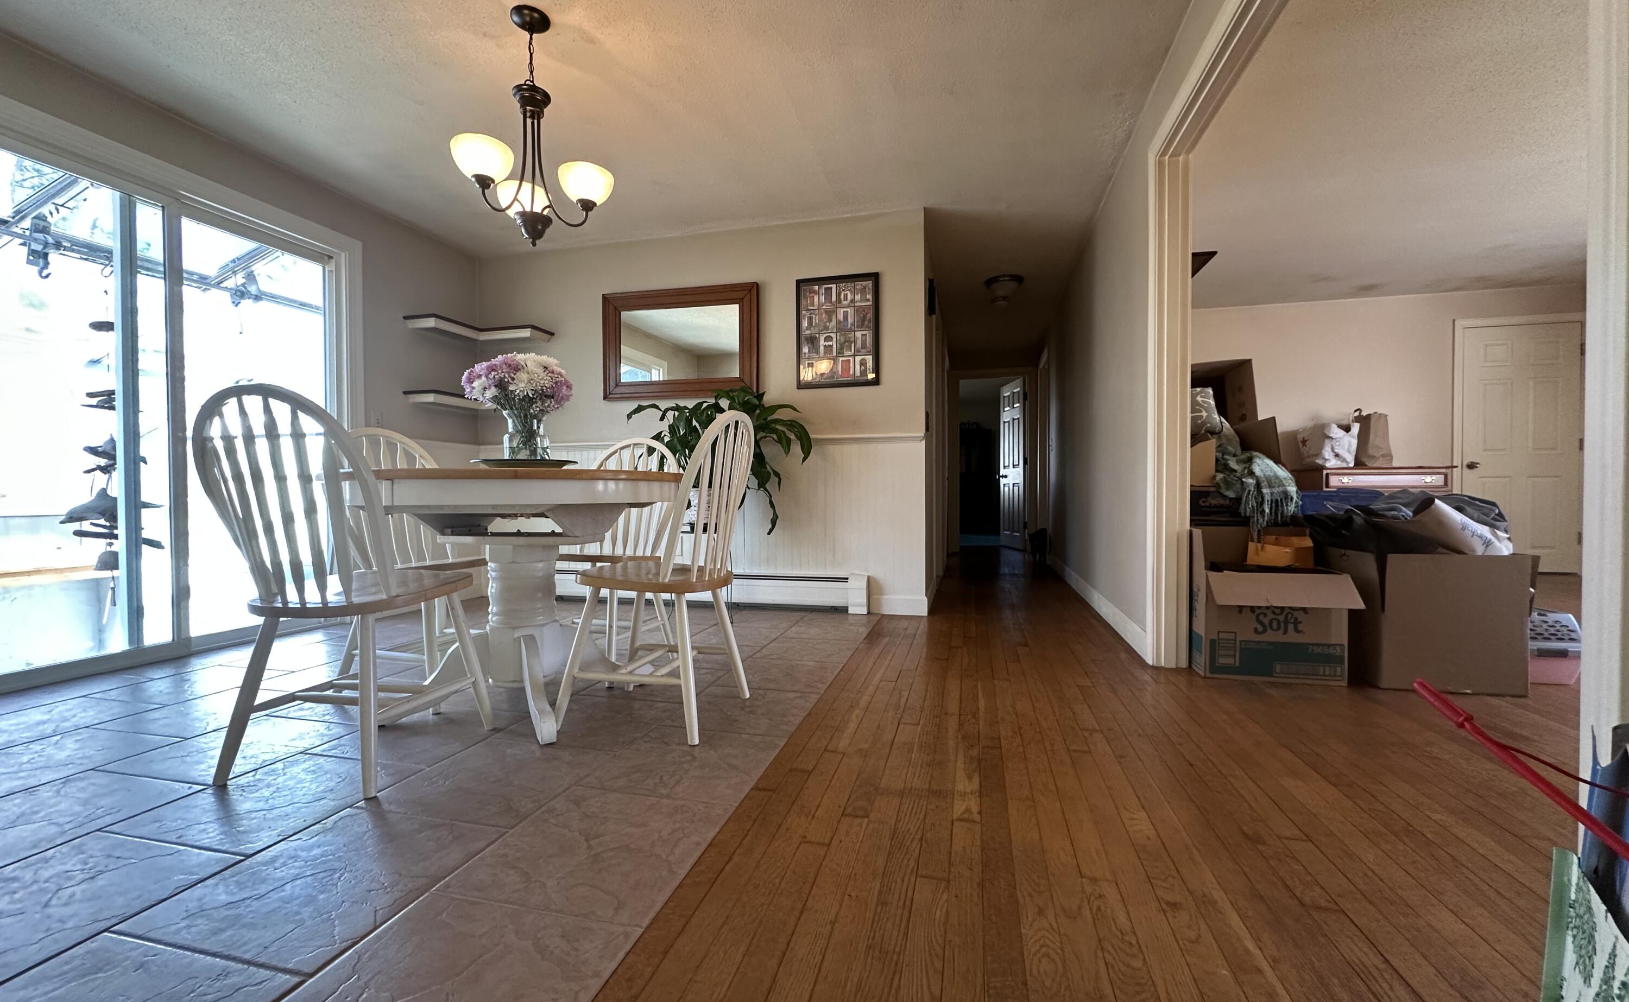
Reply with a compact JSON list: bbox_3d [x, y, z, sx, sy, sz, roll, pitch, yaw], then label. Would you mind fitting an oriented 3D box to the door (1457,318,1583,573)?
[{"bbox_3d":[5.804,-0.428,5.441,0.800,2.050,0.050,0,1,13],"label":"door"}]

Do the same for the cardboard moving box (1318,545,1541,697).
[{"bbox_3d":[2.229,0.412,2.434,0.455,0.466,0.420,0,1,13],"label":"cardboard moving box"}]

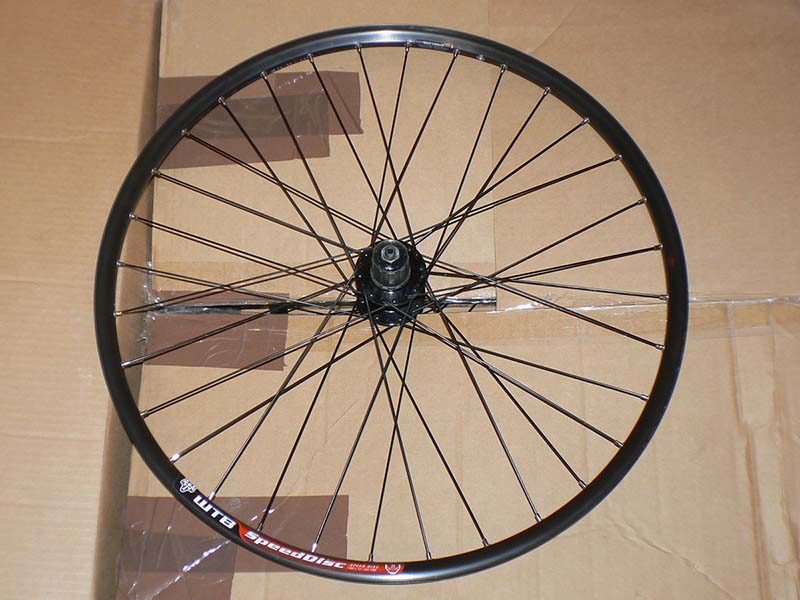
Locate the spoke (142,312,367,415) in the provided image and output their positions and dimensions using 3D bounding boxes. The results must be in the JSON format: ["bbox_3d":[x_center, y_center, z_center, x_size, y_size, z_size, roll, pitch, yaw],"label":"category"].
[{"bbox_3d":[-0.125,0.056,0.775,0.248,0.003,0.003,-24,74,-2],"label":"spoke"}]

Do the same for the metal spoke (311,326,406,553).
[{"bbox_3d":[-0.032,0.111,0.757,0.003,0.003,0.241,20,78,6],"label":"metal spoke"}]

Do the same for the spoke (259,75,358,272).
[{"bbox_3d":[-0.092,-0.133,0.836,0.003,0.003,0.252,-23,69,-7],"label":"spoke"}]

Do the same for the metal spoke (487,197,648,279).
[{"bbox_3d":[0.131,-0.044,0.835,0.257,0.003,0.003,-26,74,0],"label":"metal spoke"}]

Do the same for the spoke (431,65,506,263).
[{"bbox_3d":[0.069,-0.138,0.837,0.003,0.003,0.254,19,68,6],"label":"spoke"}]

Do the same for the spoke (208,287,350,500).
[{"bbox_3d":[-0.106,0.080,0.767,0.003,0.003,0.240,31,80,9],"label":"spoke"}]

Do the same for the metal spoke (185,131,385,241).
[{"bbox_3d":[-0.115,-0.114,0.829,0.253,0.003,0.003,29,74,14],"label":"metal spoke"}]

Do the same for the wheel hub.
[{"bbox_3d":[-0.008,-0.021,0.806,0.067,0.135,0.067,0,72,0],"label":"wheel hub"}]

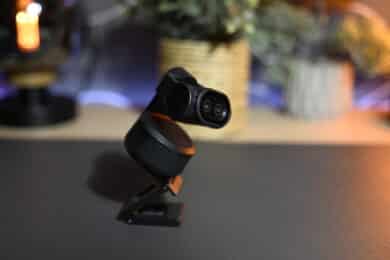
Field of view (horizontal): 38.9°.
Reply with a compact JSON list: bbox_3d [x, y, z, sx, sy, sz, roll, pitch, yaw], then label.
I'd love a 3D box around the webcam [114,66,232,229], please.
[{"bbox_3d":[-0.022,0.010,0.411,0.074,0.109,0.065,11,17,36],"label":"webcam"}]

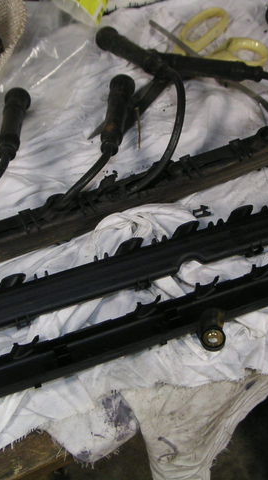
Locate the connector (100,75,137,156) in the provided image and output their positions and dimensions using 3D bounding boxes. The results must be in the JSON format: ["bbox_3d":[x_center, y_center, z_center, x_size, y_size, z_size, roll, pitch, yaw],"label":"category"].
[{"bbox_3d":[-0.014,-0.107,0.605,0.022,0.022,0.096,5,45,4],"label":"connector"}]

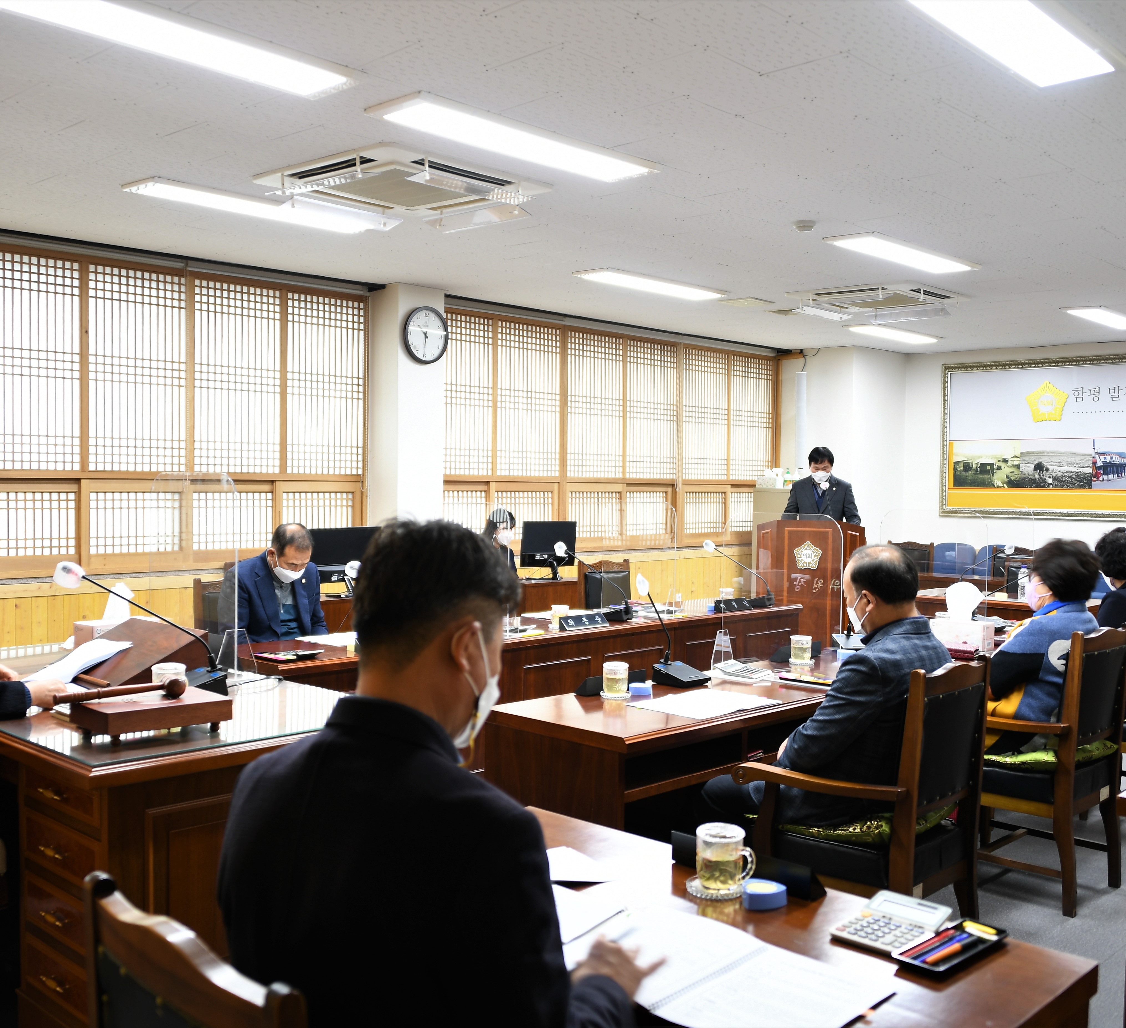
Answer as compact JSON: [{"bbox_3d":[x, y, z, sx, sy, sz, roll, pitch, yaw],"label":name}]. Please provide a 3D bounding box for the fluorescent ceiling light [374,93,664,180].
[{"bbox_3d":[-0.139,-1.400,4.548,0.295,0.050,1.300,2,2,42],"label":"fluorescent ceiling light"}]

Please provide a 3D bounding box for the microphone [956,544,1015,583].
[{"bbox_3d":[2.710,0.354,7.822,0.210,0.330,0.580,2,2,43],"label":"microphone"}]

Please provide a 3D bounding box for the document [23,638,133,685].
[{"bbox_3d":[-1.357,0.411,3.347,0.210,0.035,0.275,2,23,42],"label":"document"}]

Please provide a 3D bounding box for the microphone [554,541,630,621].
[{"bbox_3d":[0.158,0.347,6.317,0.510,0.385,0.120,2,2,44],"label":"microphone"}]

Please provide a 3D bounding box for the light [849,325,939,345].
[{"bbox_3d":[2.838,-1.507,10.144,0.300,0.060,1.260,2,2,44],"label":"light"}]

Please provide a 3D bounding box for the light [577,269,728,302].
[{"bbox_3d":[0.605,-1.471,7.801,0.300,0.060,1.260,2,2,44],"label":"light"}]

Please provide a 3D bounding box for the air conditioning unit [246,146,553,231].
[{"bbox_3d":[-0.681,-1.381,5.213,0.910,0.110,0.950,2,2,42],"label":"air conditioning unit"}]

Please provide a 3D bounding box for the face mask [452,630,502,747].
[{"bbox_3d":[-0.128,0.211,1.440,0.145,0.130,0.115,2,-18,46],"label":"face mask"}]

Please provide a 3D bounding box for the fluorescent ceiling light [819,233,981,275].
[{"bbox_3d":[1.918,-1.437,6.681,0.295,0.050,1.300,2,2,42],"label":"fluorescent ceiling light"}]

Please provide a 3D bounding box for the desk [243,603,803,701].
[{"bbox_3d":[-0.048,0.911,6.010,0.600,0.730,3.590,2,2,44],"label":"desk"}]

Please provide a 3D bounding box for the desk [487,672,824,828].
[{"bbox_3d":[0.368,0.972,3.947,0.600,0.730,1.200,2,2,44],"label":"desk"}]

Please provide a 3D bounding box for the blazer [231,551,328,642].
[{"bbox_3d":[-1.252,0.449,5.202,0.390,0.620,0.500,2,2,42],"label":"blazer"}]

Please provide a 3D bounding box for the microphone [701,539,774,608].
[{"bbox_3d":[1.022,0.339,7.094,0.490,0.375,0.120,2,2,44],"label":"microphone"}]

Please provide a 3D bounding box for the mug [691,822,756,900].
[{"bbox_3d":[0.279,0.603,2.096,0.108,0.100,0.095,1,2,0],"label":"mug"}]

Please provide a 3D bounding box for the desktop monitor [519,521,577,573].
[{"bbox_3d":[-0.109,0.222,7.520,0.170,0.360,0.500,2,2,42],"label":"desktop monitor"}]

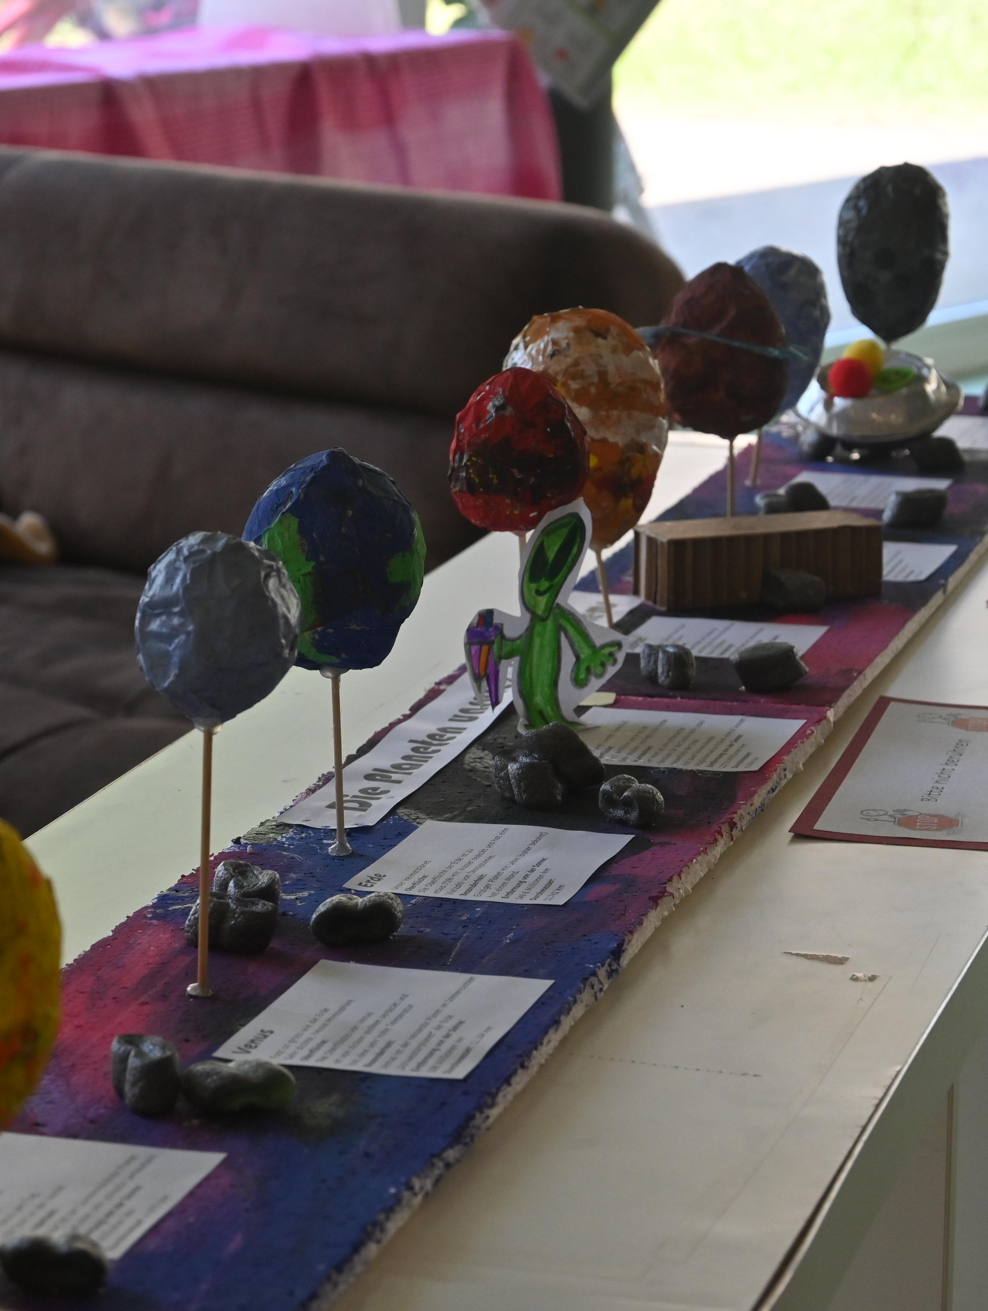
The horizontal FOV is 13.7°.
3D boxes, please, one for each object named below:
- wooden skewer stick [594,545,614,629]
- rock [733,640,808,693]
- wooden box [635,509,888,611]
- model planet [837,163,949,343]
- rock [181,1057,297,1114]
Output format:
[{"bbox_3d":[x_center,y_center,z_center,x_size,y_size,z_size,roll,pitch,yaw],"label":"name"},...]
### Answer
[{"bbox_3d":[0.054,-0.031,1.973,0.004,0.045,0.004,-10,12,2],"label":"wooden skewer stick"},{"bbox_3d":[0.127,0.004,1.874,0.034,0.019,0.024,-1,13,-6],"label":"rock"},{"bbox_3d":[0.133,-0.048,2.069,0.119,0.035,0.041,-5,14,-22],"label":"wooden box"},{"bbox_3d":[0.247,-0.249,2.536,0.069,0.113,0.069,1,13,5],"label":"model planet"},{"bbox_3d":[-0.082,0.138,1.318,0.037,0.016,0.020,-1,13,-4],"label":"rock"}]

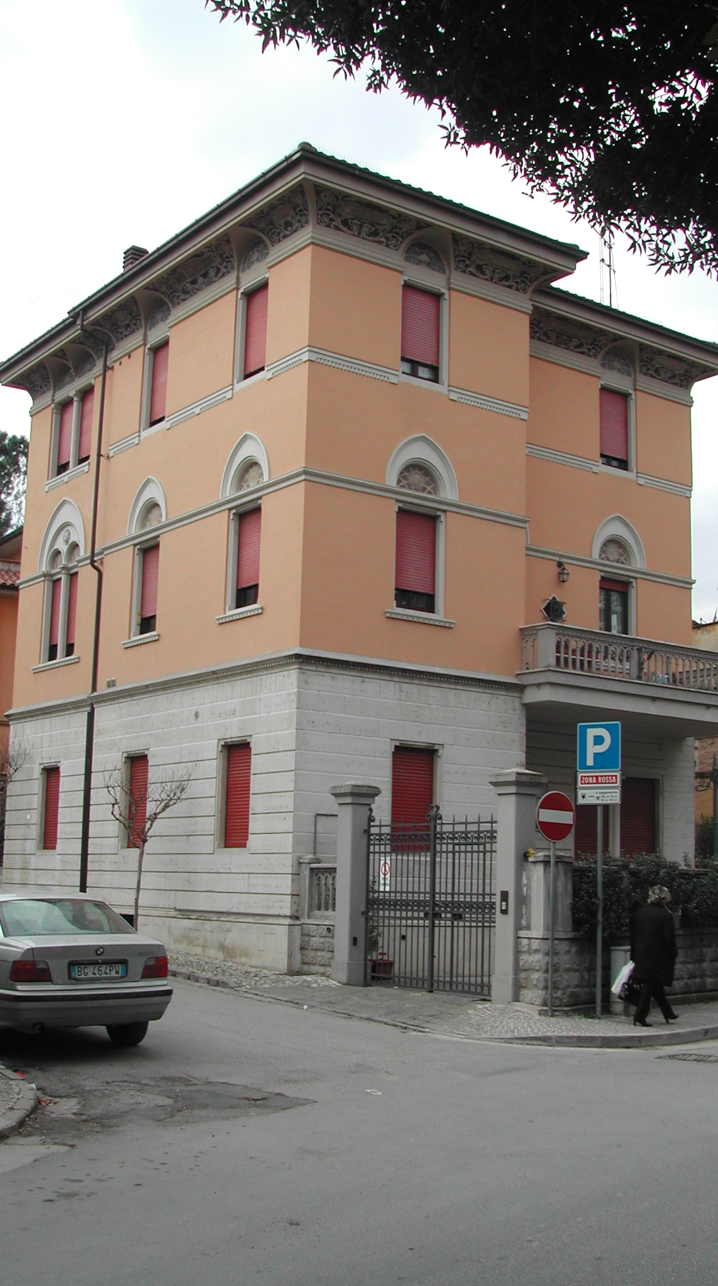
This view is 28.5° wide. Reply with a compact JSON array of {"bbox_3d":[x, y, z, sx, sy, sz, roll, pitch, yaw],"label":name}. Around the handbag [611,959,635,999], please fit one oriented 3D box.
[{"bbox_3d":[3.036,3.868,16.250,0.300,0.420,0.150,8,-12,-36],"label":"handbag"}]

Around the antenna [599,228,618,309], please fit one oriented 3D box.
[{"bbox_3d":[6.072,-9.071,34.194,0.600,2.326,1.000,-5,-11,32],"label":"antenna"}]

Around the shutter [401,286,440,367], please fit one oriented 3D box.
[{"bbox_3d":[1.189,-6.177,27.513,1.050,1.500,0.080,8,-12,-36],"label":"shutter"}]

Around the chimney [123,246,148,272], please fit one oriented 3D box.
[{"bbox_3d":[-5.304,-8.729,33.673,0.420,1.200,0.460,8,-12,-36],"label":"chimney"}]

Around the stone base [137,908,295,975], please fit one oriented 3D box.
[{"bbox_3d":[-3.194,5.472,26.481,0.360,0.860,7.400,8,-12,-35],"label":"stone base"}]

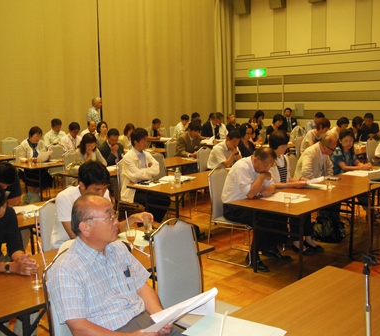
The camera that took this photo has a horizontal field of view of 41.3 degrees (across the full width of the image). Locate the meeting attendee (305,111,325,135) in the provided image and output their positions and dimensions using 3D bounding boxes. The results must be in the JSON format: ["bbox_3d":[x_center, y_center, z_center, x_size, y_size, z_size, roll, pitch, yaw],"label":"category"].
[{"bbox_3d":[2.980,-0.649,11.721,0.731,1.287,0.487,7,11,44],"label":"meeting attendee"}]

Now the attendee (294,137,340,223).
[{"bbox_3d":[1.521,0.219,5.837,0.820,1.200,0.520,7,11,44],"label":"attendee"}]

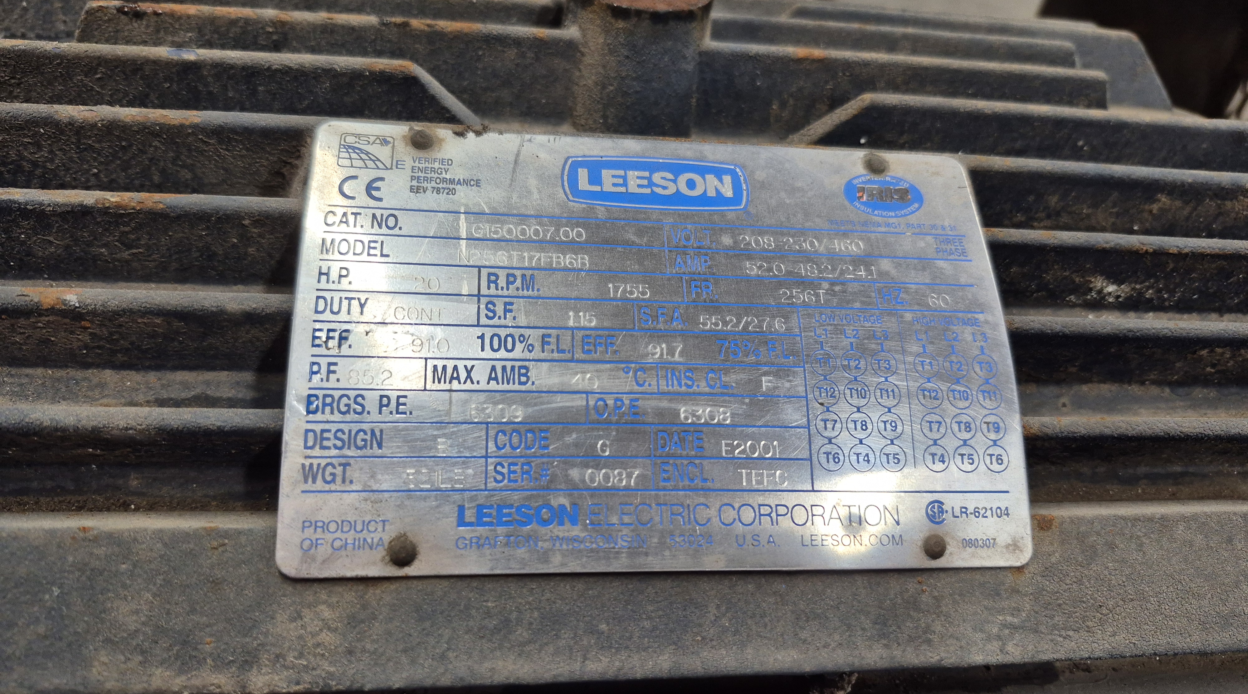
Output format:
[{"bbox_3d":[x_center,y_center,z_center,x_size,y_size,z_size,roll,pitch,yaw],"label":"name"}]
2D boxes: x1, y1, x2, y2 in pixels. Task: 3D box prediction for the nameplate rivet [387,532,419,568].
[{"bbox_3d":[-0.034,0.032,0.129,0.004,0.002,0.004,1,83,-8],"label":"nameplate rivet"}]

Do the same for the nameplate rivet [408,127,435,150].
[{"bbox_3d":[-0.037,-0.039,0.154,0.004,0.002,0.004,1,57,-8],"label":"nameplate rivet"}]

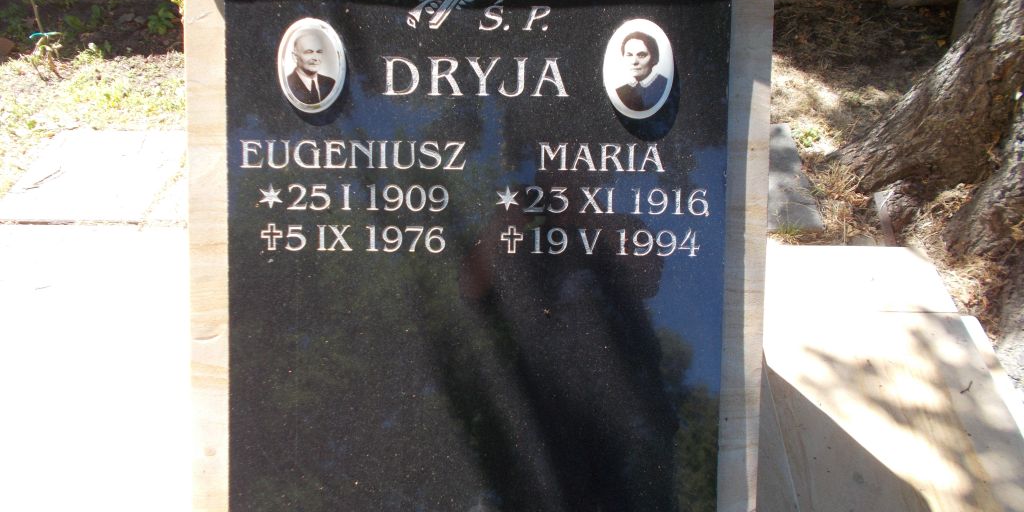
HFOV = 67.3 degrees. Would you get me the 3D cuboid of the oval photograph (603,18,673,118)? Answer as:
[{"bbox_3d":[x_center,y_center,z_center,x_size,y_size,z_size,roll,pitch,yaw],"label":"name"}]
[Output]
[{"bbox_3d":[0.152,-0.222,0.912,0.082,0.116,0.012,1,3,2],"label":"oval photograph"}]

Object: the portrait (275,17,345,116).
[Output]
[{"bbox_3d":[-0.242,-0.230,0.925,0.082,0.112,0.012,1,3,2],"label":"portrait"}]

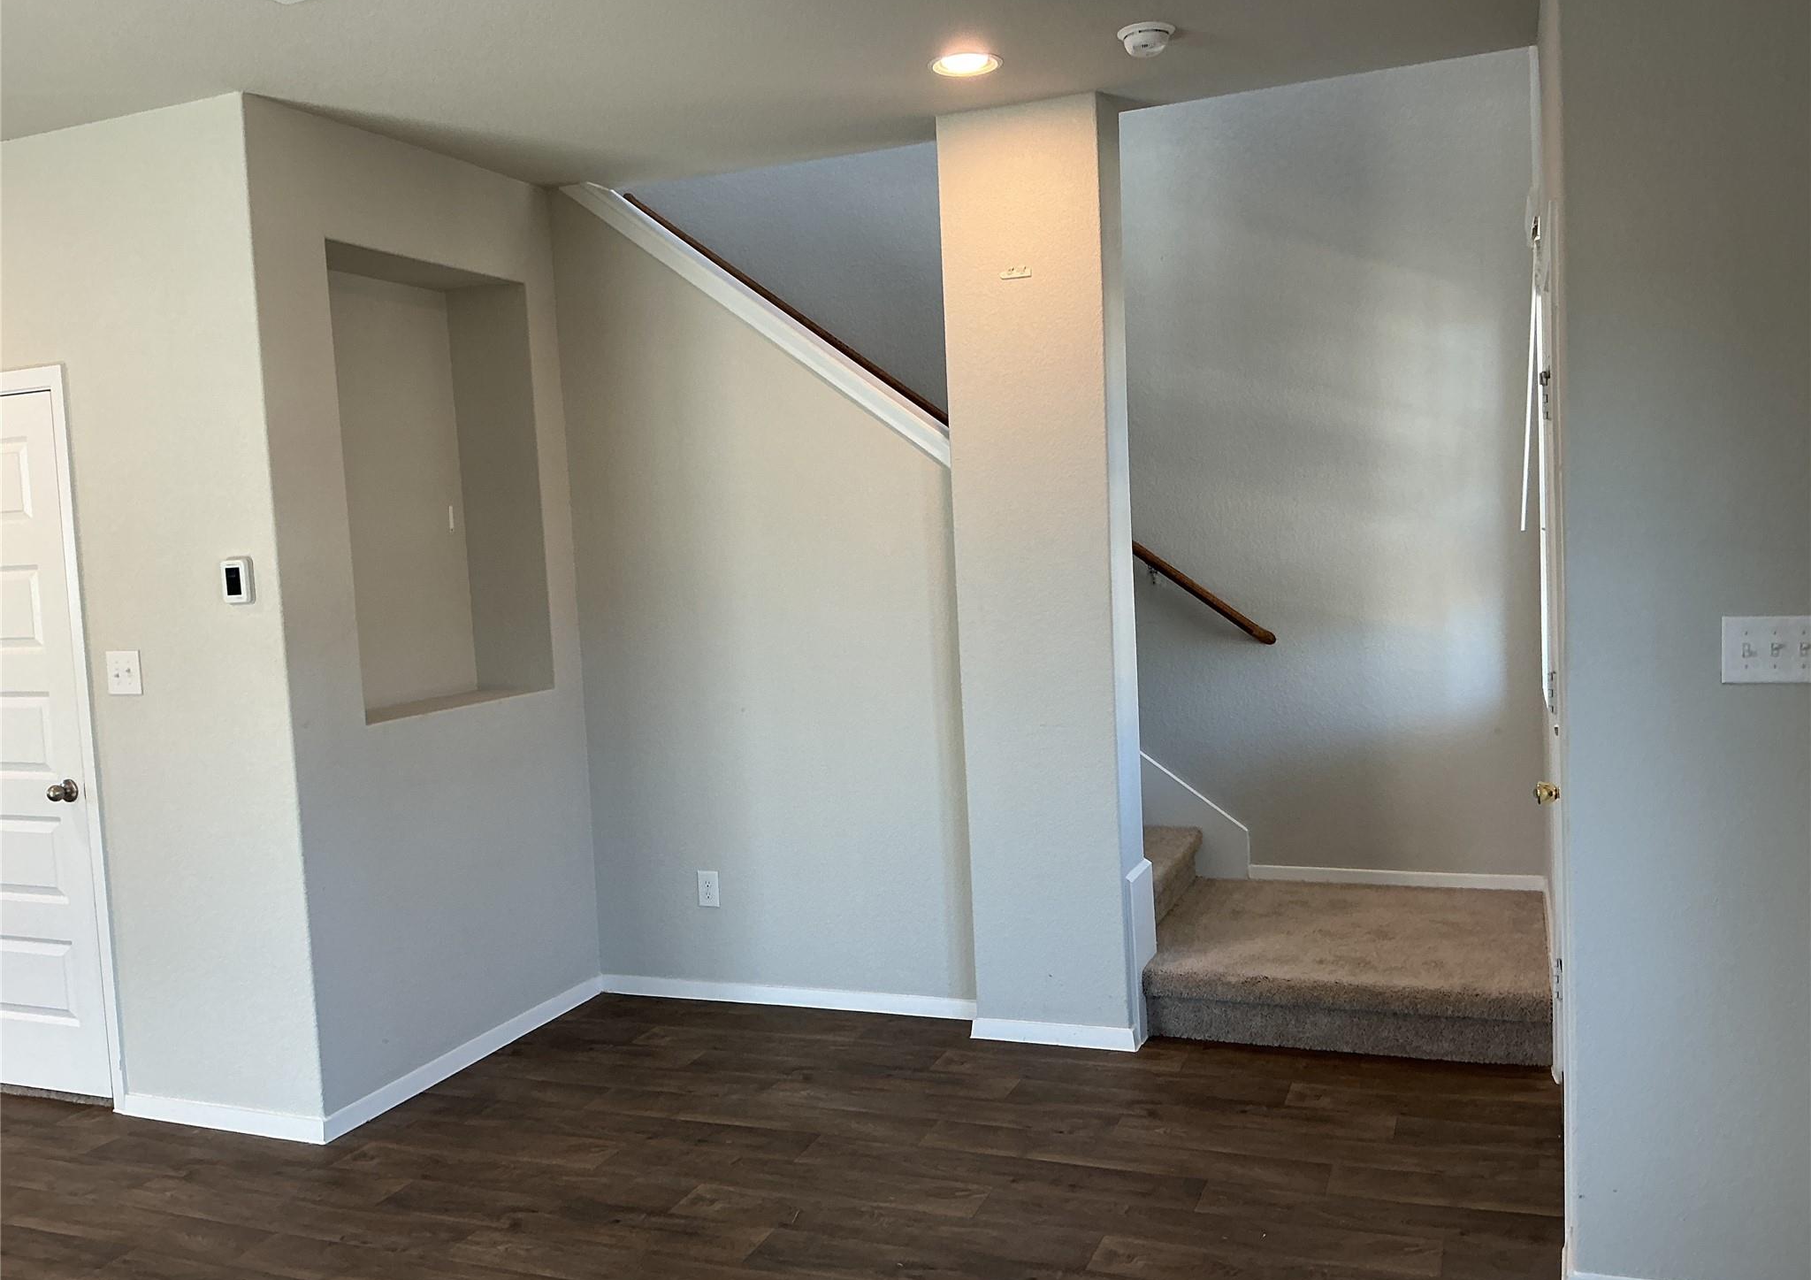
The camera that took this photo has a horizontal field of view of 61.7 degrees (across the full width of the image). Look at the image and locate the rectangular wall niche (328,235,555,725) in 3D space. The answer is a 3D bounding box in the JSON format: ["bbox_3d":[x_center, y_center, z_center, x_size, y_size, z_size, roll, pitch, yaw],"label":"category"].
[{"bbox_3d":[-1.519,-0.462,4.655,0.312,1.337,0.890,-1,4,22],"label":"rectangular wall niche"}]

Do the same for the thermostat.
[{"bbox_3d":[-1.756,-0.153,3.992,0.090,0.115,0.030,-1,4,22],"label":"thermostat"}]

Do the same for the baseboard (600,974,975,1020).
[{"bbox_3d":[-0.415,1.180,5.007,1.380,0.064,0.016,-1,4,22],"label":"baseboard"}]

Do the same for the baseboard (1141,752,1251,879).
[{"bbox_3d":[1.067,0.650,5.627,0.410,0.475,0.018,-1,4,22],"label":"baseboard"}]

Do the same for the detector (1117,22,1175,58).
[{"bbox_3d":[0.596,-1.473,3.743,0.145,0.055,0.145,-1,4,22],"label":"detector"}]

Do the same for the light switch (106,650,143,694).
[{"bbox_3d":[-2.164,0.092,4.193,0.119,0.118,0.012,-1,4,22],"label":"light switch"}]

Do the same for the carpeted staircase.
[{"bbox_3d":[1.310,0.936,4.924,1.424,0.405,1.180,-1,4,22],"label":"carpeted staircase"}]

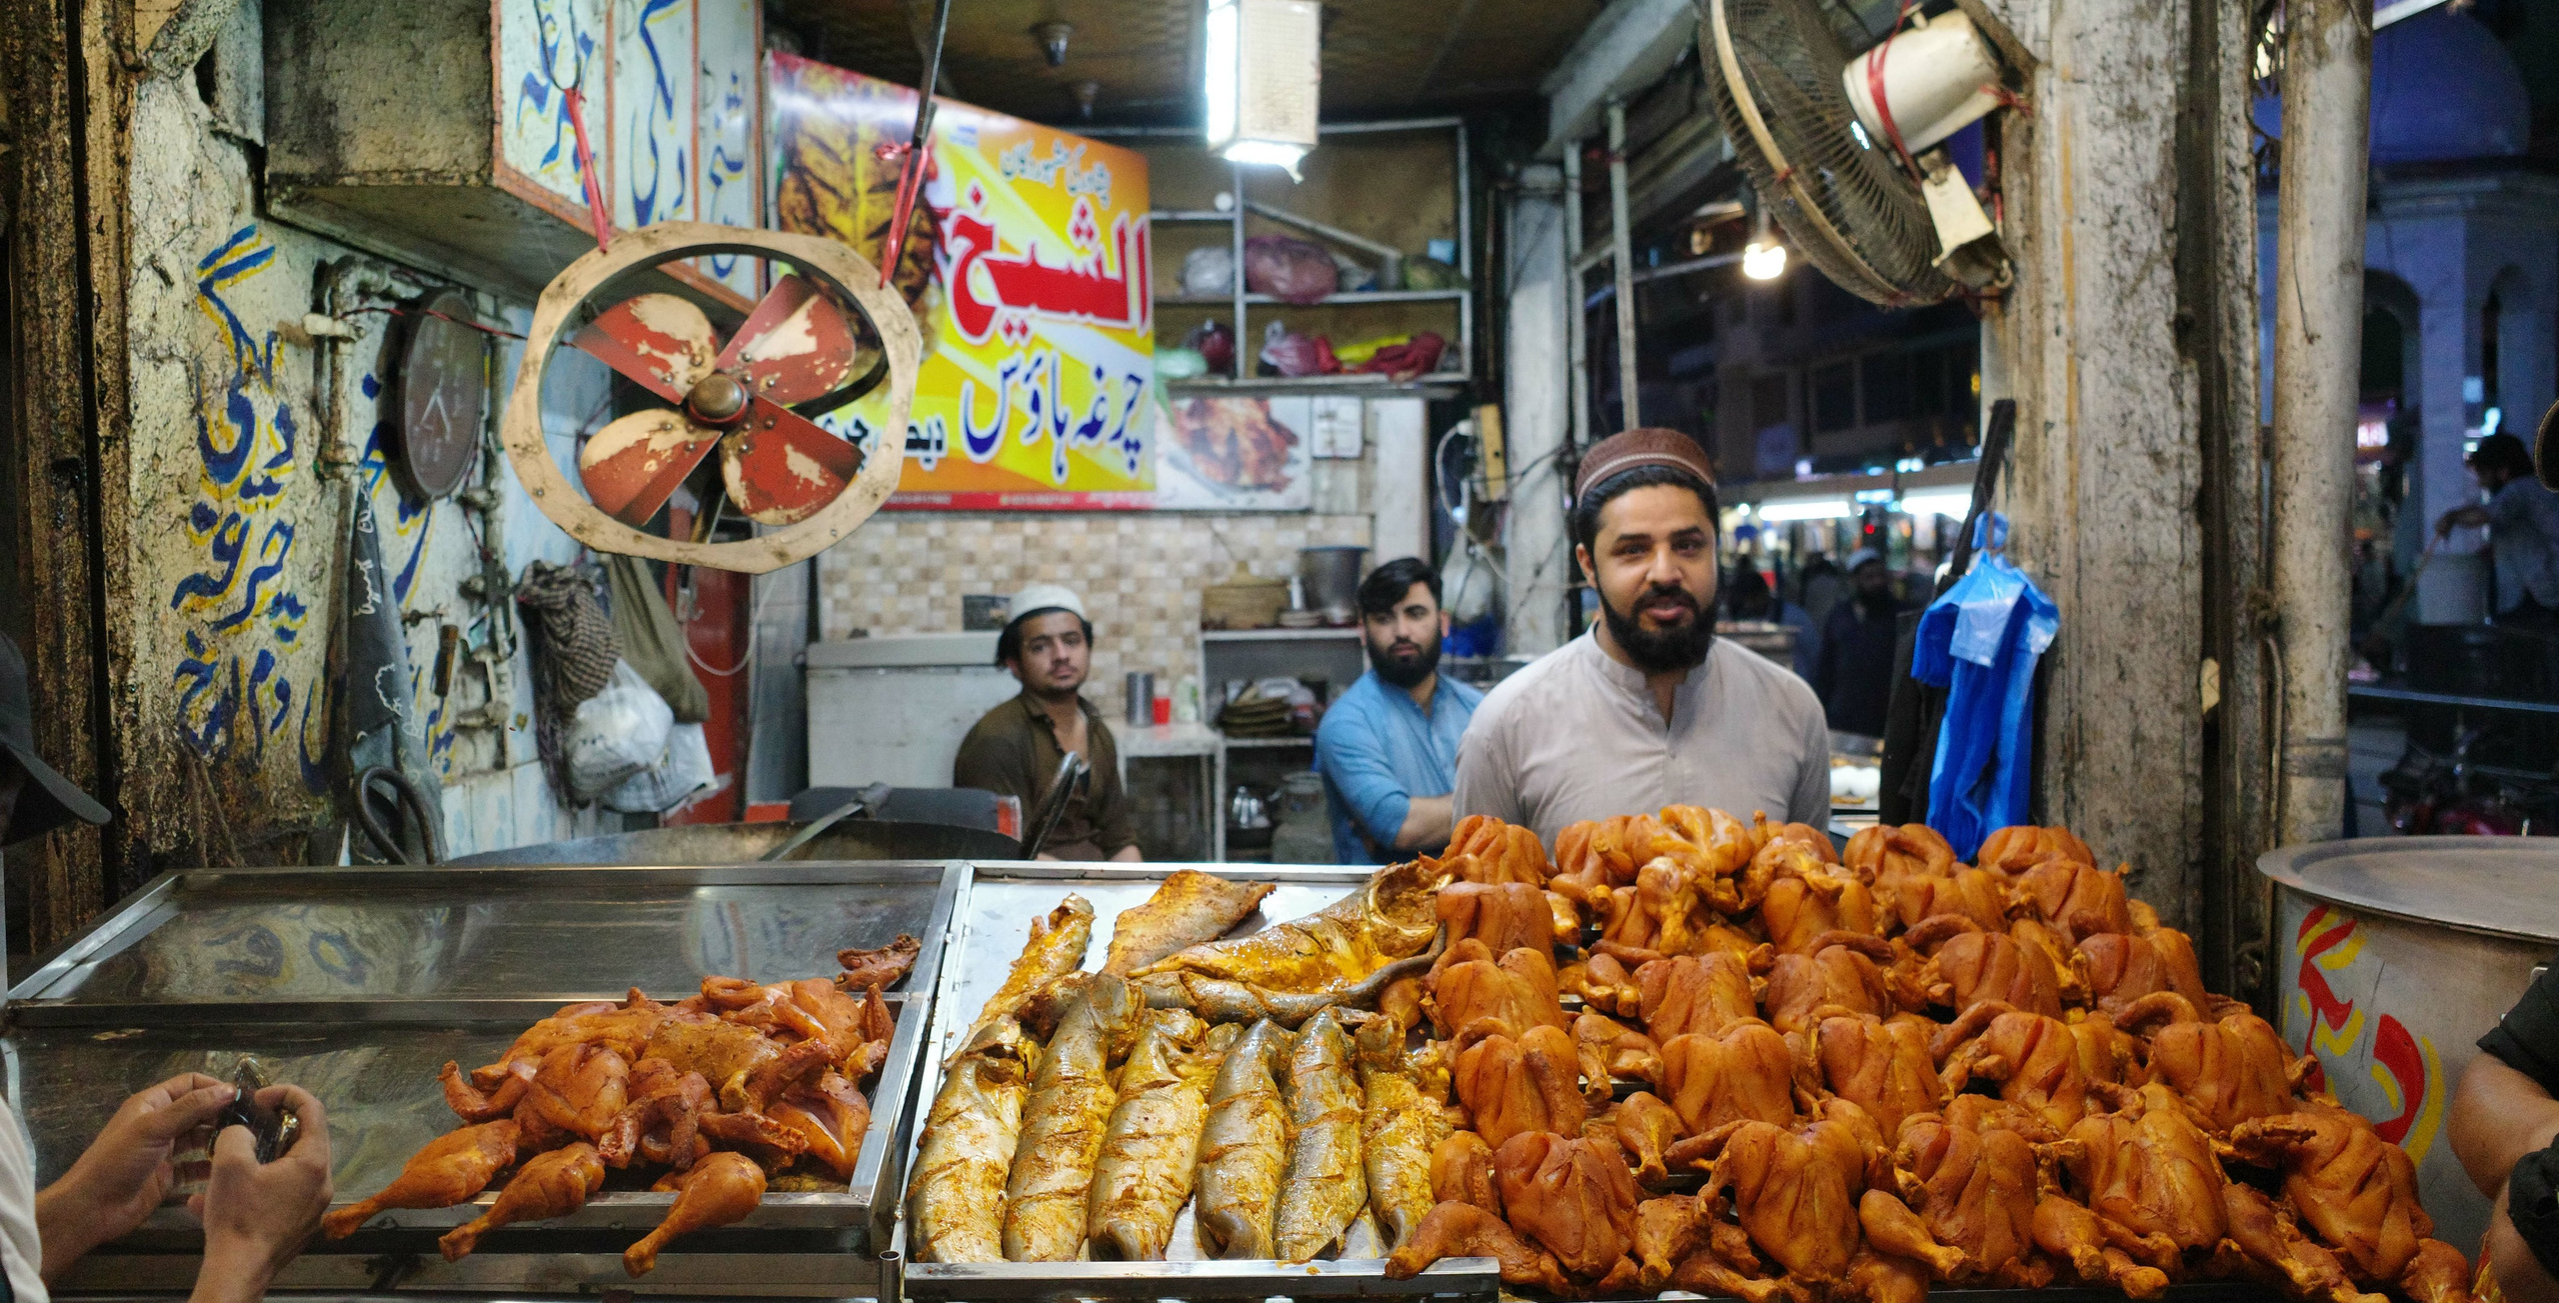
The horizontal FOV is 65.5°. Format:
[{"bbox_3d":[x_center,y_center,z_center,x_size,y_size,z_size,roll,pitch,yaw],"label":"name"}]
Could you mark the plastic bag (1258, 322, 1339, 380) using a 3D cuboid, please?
[{"bbox_3d":[0.051,-0.767,5.060,0.205,0.140,0.160,-1,3,-3],"label":"plastic bag"}]

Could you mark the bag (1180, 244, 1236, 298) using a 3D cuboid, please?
[{"bbox_3d":[-0.181,-0.971,5.080,0.140,0.130,0.140,-1,3,-3],"label":"bag"}]

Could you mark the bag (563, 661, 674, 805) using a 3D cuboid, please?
[{"bbox_3d":[-1.119,0.141,3.380,0.185,0.240,0.150,-1,3,-3],"label":"bag"}]

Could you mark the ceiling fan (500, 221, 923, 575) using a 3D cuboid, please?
[{"bbox_3d":[-0.701,-0.285,2.537,0.475,0.475,0.230,6,-23,-4],"label":"ceiling fan"}]

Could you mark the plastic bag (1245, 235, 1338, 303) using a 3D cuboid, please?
[{"bbox_3d":[0.031,-0.976,5.080,0.235,0.165,0.190,-1,3,-3],"label":"plastic bag"}]

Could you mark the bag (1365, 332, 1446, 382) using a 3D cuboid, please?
[{"bbox_3d":[0.320,-0.747,5.060,0.205,0.120,0.160,-1,3,-3],"label":"bag"}]

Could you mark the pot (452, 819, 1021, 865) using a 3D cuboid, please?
[{"bbox_3d":[-0.807,0.454,2.963,0.870,0.280,0.870,-1,3,0],"label":"pot"}]

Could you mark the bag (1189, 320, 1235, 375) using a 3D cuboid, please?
[{"bbox_3d":[-0.175,-0.772,5.060,0.125,0.135,0.130,-1,3,-3],"label":"bag"}]

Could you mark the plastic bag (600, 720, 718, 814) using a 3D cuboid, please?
[{"bbox_3d":[-1.079,0.199,3.450,0.200,0.190,0.150,-1,3,-3],"label":"plastic bag"}]

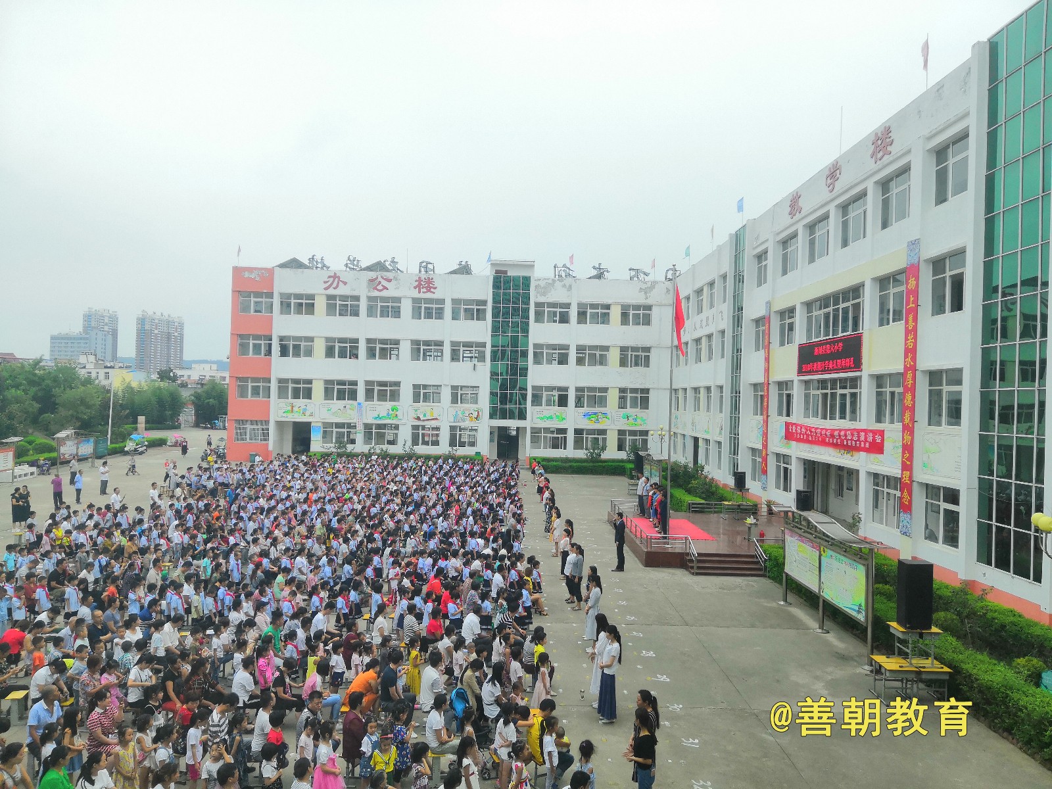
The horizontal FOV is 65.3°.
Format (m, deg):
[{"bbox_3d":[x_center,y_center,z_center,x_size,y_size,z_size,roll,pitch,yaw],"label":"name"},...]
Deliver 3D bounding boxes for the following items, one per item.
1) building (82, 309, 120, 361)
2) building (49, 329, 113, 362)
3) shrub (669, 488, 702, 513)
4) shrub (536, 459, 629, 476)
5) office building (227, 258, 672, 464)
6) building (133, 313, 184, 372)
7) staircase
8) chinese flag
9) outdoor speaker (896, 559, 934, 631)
[{"bbox_3d":[-474.677,-48.683,917.075,25.000,92.800,25.000,1,0,30],"label":"building"},{"bbox_3d":[-397.606,-29.382,733.366,45.000,53.600,24.000,2,0,18],"label":"building"},{"bbox_3d":[7.868,5.460,41.183,0.920,0.920,6.300,2,0,-1],"label":"shrub"},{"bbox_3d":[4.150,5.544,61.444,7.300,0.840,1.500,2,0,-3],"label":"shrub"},{"bbox_3d":[-5.835,-2.170,69.400,34.600,15.800,10.000,2,0,-2],"label":"office building"},{"bbox_3d":[-407.720,-46.698,914.187,24.000,88.800,42.000,1,0,30],"label":"building"},{"bbox_3d":[6.468,5.509,26.508,2.380,0.520,1.050,2,0,-2],"label":"staircase"},{"bbox_3d":[5.320,-2.575,28.251,0.430,2.450,0.300,2,0,-1],"label":"chinese flag"},{"bbox_3d":[7.315,3.770,15.477,0.480,1.220,0.530,2,0,-1],"label":"outdoor speaker"}]

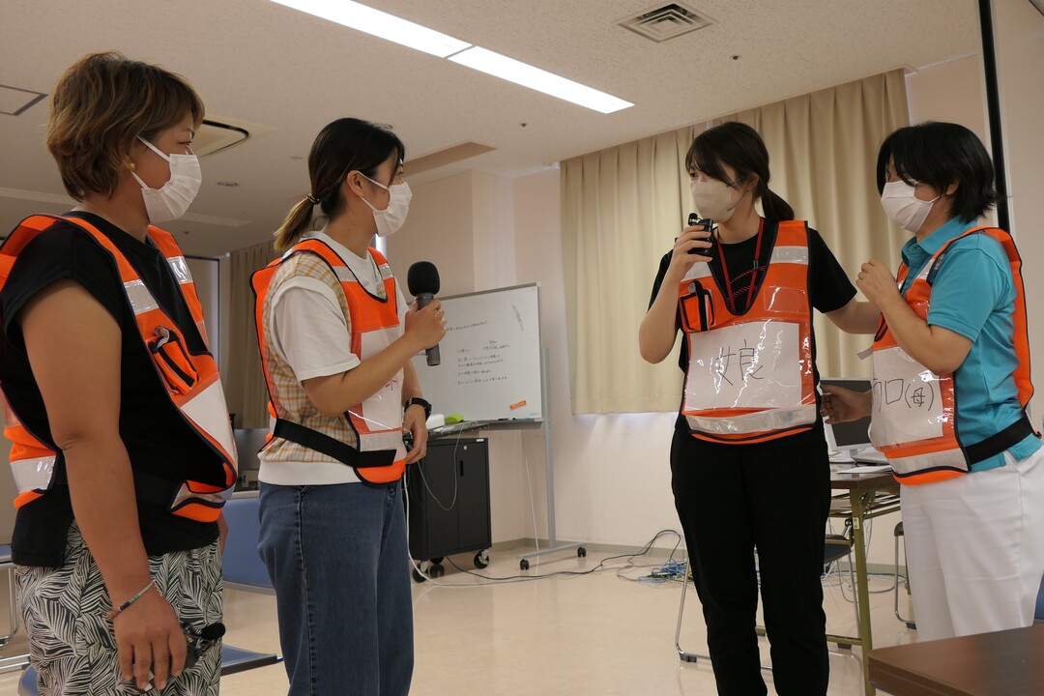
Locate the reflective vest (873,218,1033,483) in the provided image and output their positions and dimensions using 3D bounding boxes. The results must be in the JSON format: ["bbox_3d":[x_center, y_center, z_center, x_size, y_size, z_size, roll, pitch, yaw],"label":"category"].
[{"bbox_3d":[0.948,0.016,1.780,0.330,0.550,0.390,-2,-5,0],"label":"reflective vest"}]

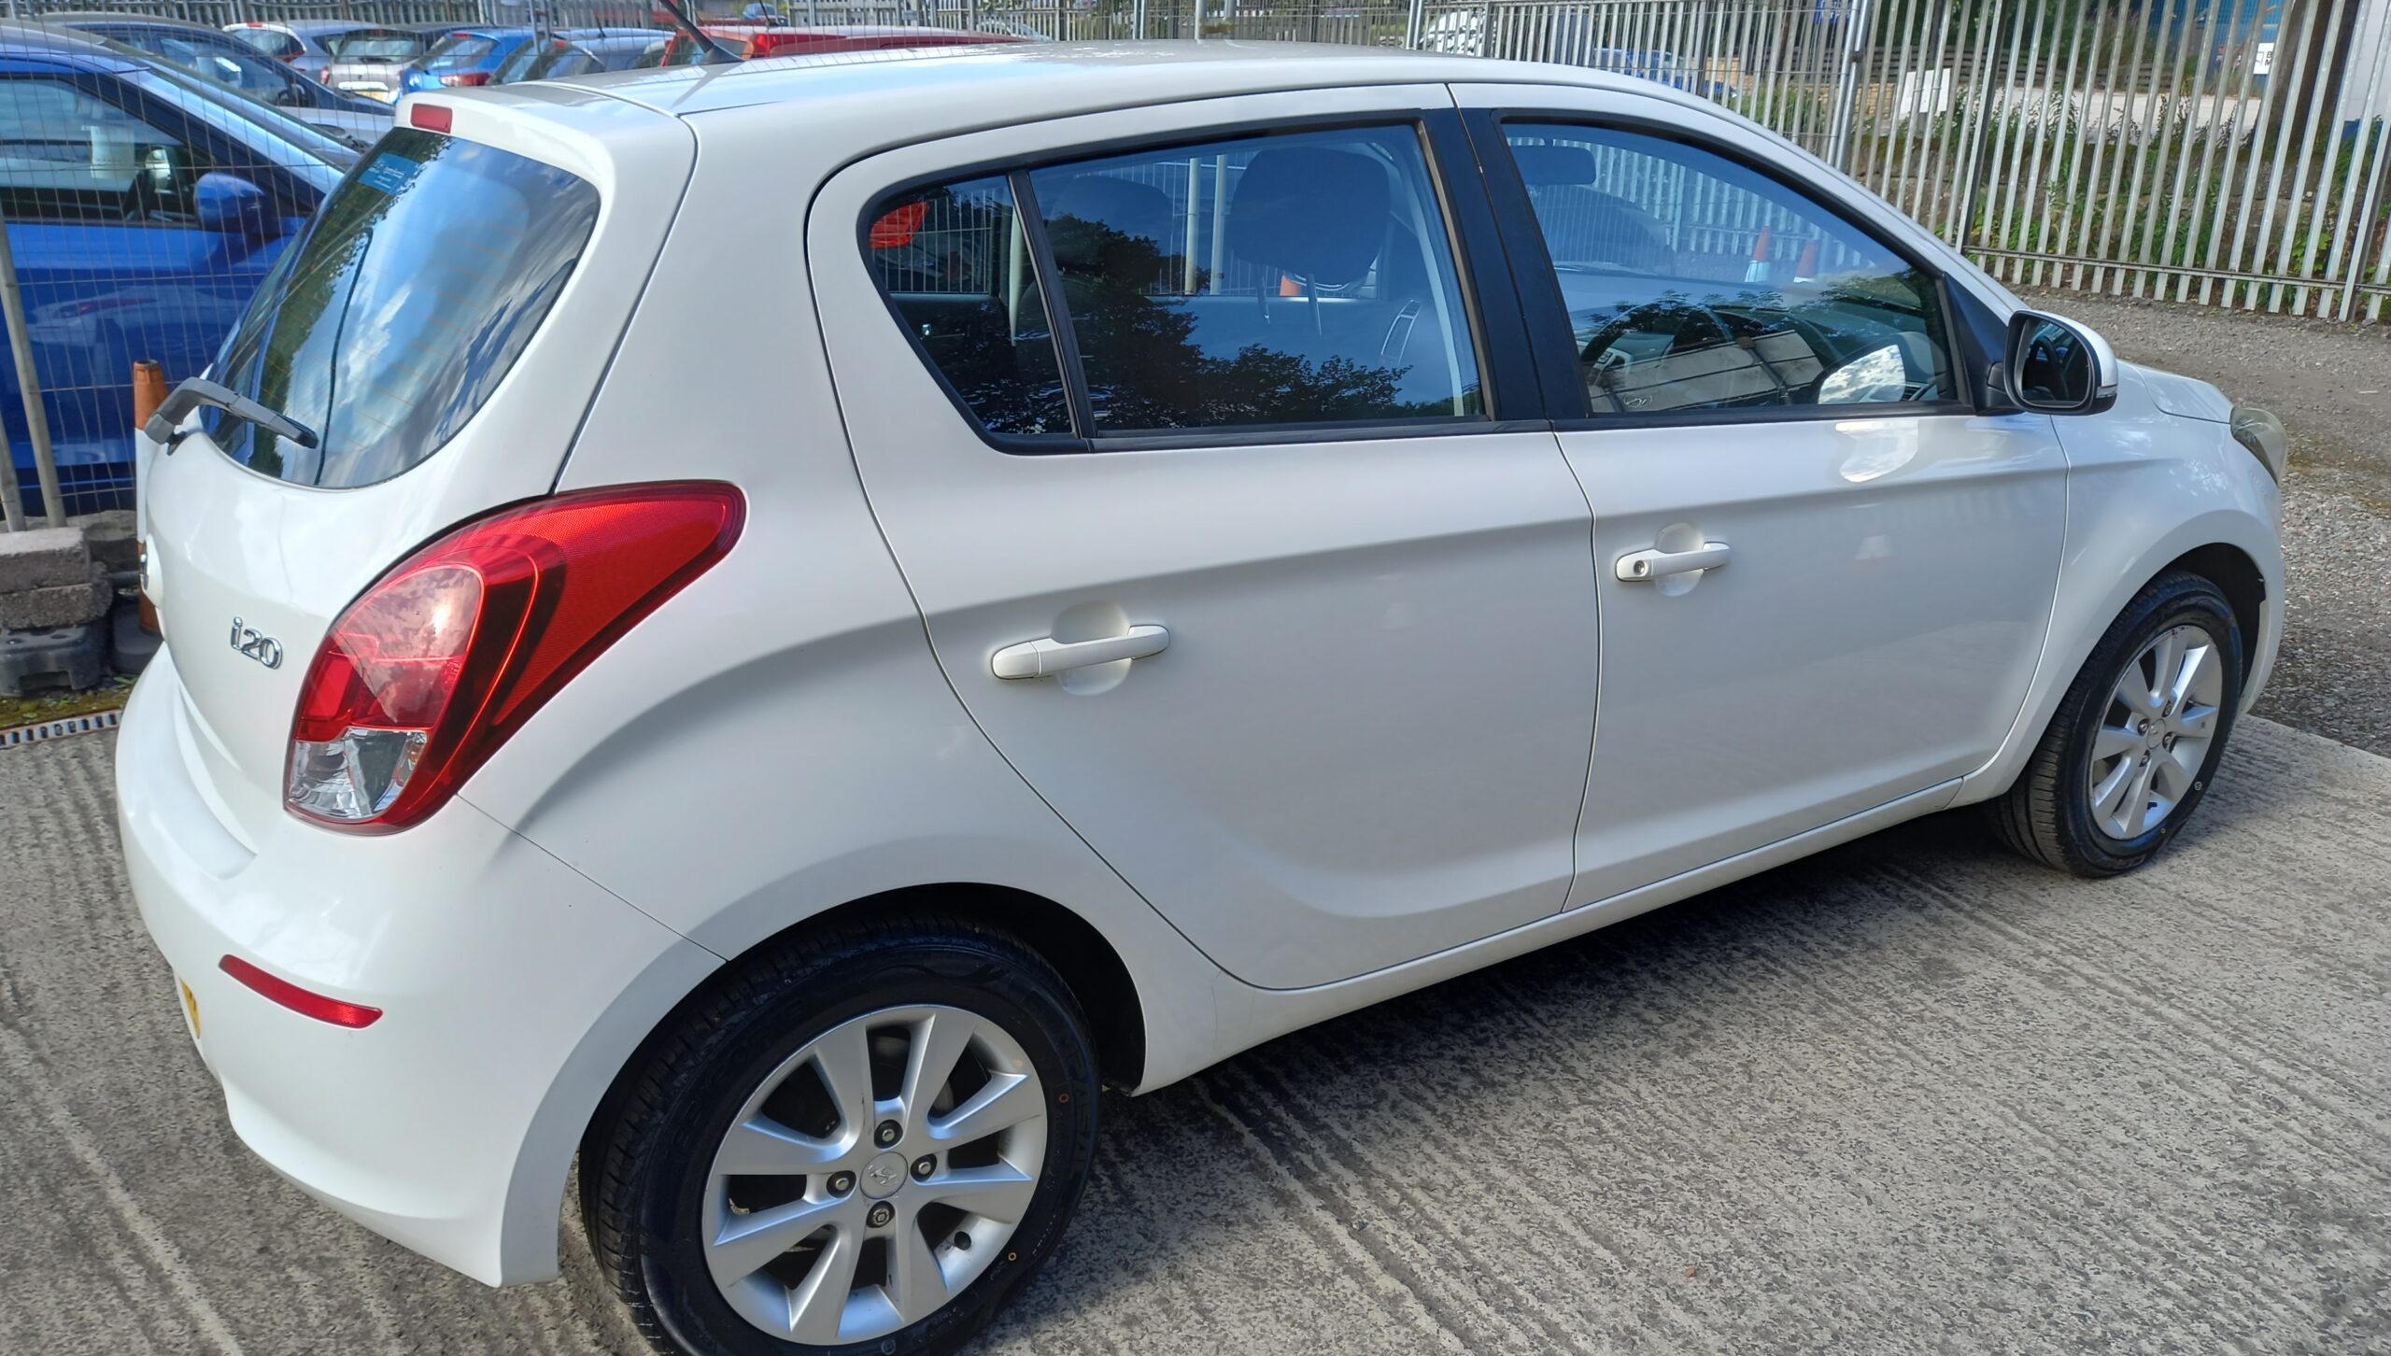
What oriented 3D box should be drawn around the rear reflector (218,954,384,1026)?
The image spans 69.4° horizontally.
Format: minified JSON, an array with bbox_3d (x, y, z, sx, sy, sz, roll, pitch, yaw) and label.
[{"bbox_3d":[-0.922,0.321,1.773,0.245,0.035,0.030,9,21,24],"label":"rear reflector"}]

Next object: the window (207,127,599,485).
[{"bbox_3d":[-1.054,-0.472,2.179,0.130,0.460,1.160,39,-7,-36],"label":"window"}]

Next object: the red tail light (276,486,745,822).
[{"bbox_3d":[-0.679,-0.031,1.711,0.445,0.320,0.240,-12,22,-30],"label":"red tail light"}]

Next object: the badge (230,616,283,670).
[{"bbox_3d":[-0.964,-0.044,1.767,0.120,0.038,0.012,13,16,33],"label":"badge"}]

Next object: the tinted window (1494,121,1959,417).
[{"bbox_3d":[0.802,-0.578,2.474,0.870,0.455,0.050,-12,3,-30],"label":"tinted window"}]

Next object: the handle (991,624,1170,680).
[{"bbox_3d":[-0.124,-0.033,1.891,0.222,0.042,0.048,-12,22,-30],"label":"handle"}]

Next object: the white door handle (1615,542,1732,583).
[{"bbox_3d":[0.655,-0.166,2.363,0.222,0.042,0.048,-12,22,-30],"label":"white door handle"}]

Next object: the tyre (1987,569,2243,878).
[{"bbox_3d":[1.740,0.079,3.280,0.600,0.600,0.195,-12,22,-30],"label":"tyre"}]

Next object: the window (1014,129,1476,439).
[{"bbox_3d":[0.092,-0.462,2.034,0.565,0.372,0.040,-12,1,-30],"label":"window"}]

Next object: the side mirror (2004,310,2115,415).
[{"bbox_3d":[1.339,-0.484,2.632,0.120,0.160,0.185,-12,22,-30],"label":"side mirror"}]

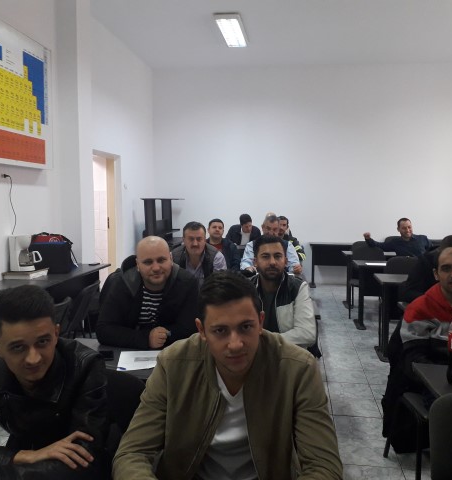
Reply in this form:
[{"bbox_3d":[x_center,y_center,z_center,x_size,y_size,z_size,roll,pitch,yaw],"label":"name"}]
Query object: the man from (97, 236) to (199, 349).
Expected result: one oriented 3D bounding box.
[{"bbox_3d":[-0.367,0.626,2.580,0.550,1.280,0.800,-1,4,-3],"label":"man"}]

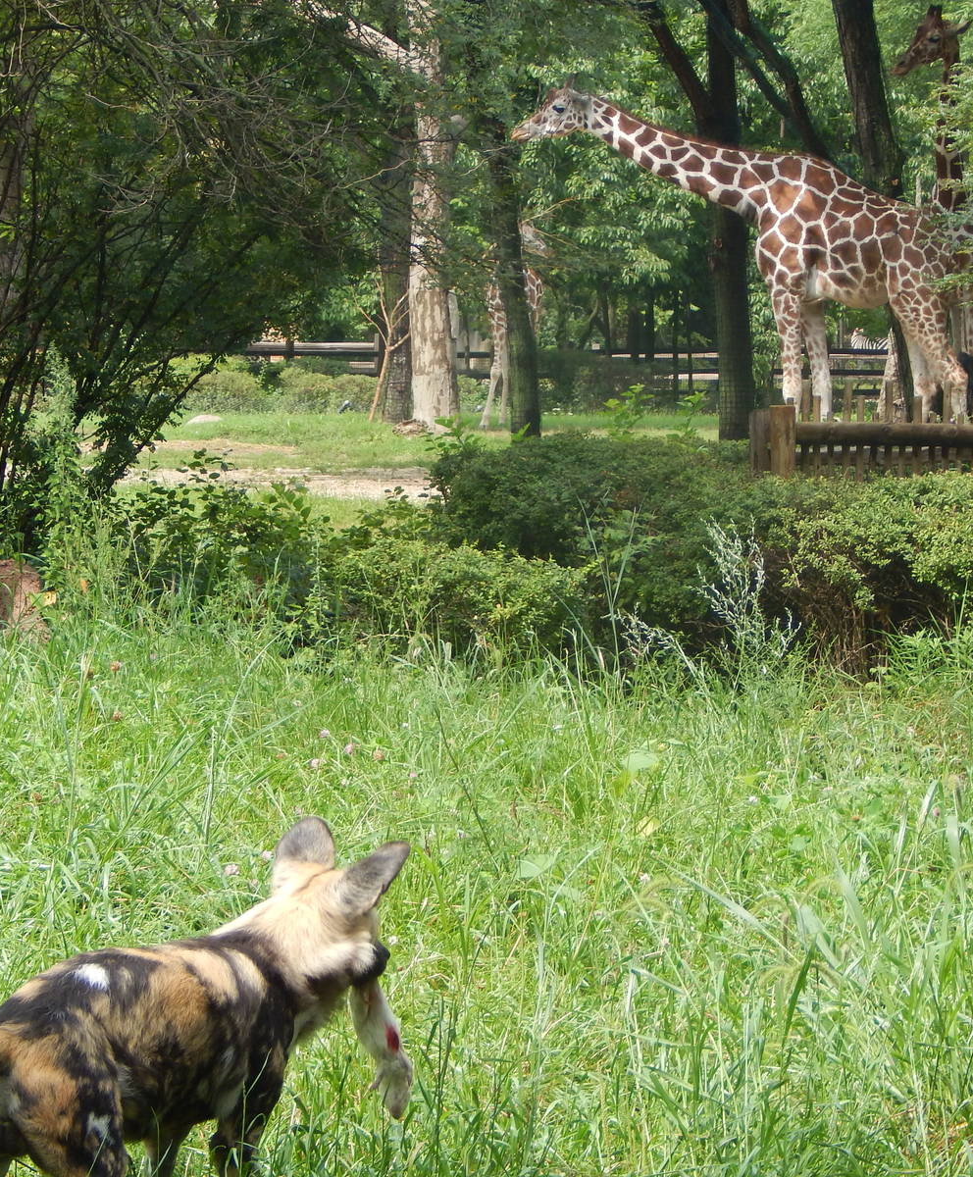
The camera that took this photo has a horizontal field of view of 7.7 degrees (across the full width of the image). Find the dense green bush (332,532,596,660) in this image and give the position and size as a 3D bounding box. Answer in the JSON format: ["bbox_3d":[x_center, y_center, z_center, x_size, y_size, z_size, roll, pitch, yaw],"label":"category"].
[{"bbox_3d":[-0.119,0.063,30.000,1.120,0.590,0.850,0,2,0],"label":"dense green bush"}]

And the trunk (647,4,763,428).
[{"bbox_3d":[2.000,-3.310,67.000,1.050,4.150,0.600,0,2,0],"label":"trunk"}]

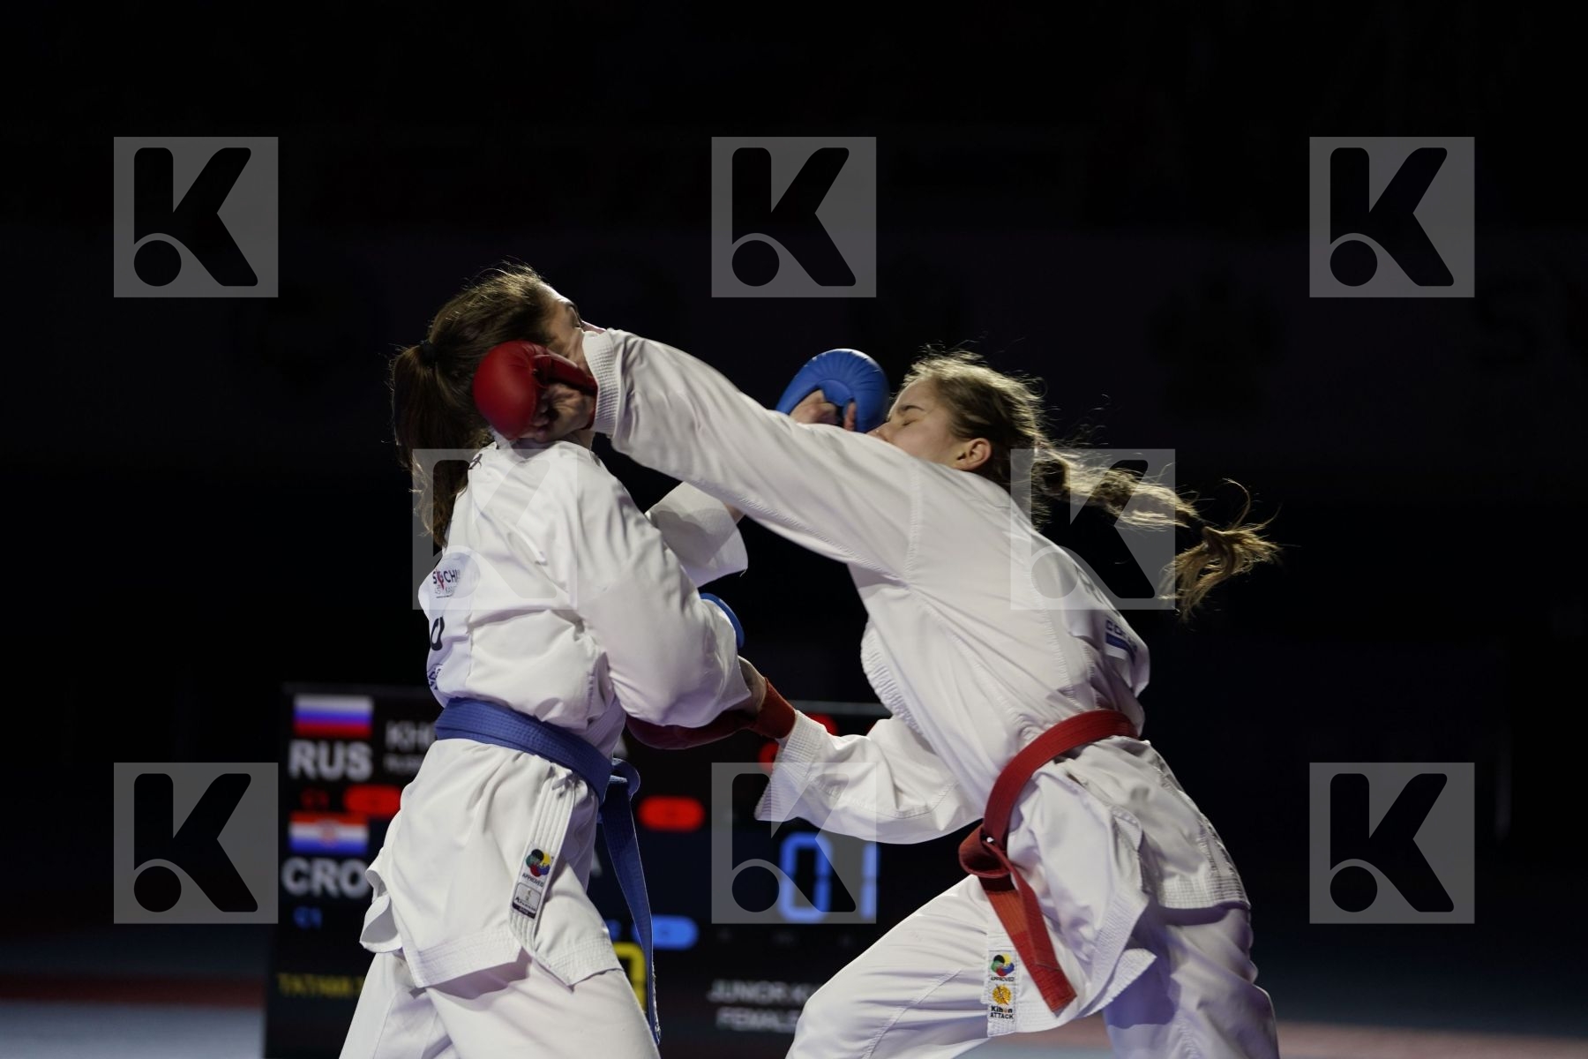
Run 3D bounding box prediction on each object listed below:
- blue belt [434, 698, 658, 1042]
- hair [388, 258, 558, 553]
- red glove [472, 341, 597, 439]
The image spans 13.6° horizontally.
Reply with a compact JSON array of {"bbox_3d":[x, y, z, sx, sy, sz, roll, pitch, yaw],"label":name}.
[{"bbox_3d":[-0.336,0.457,8.950,0.270,0.460,0.310,3,-1,-16],"label":"blue belt"},{"bbox_3d":[-0.424,-0.164,8.800,0.200,0.370,0.180,2,-1,-20],"label":"hair"},{"bbox_3d":[-0.334,-0.184,8.820,0.190,0.125,0.125,12,6,6],"label":"red glove"}]

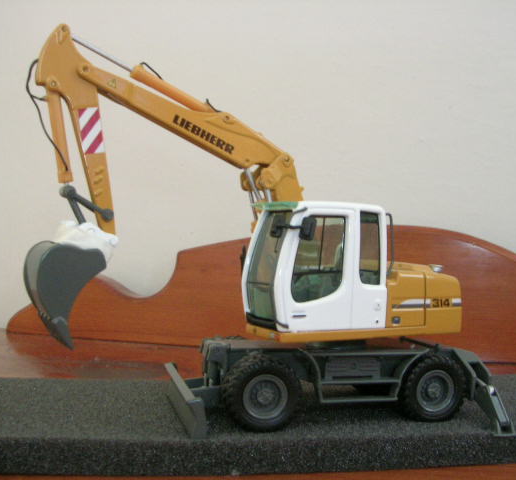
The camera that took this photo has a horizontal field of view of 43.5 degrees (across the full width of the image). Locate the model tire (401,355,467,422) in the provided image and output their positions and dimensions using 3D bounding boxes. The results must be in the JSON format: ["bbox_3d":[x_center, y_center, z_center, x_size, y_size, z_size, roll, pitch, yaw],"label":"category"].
[{"bbox_3d":[0.050,0.044,0.192,0.020,0.020,0.009,0,0,-15],"label":"model tire"}]

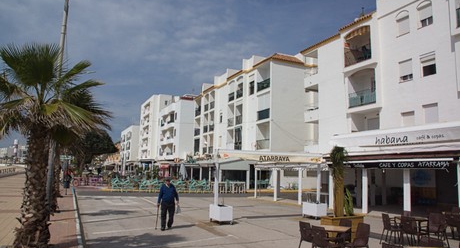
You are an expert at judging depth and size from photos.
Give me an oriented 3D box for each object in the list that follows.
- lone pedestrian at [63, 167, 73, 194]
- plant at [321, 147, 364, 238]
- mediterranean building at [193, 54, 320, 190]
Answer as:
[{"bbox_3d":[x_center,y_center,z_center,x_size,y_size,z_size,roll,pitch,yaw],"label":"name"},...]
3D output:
[{"bbox_3d":[-9.989,3.555,21.289,0.530,1.690,0.400,5,-9,-24],"label":"lone pedestrian"},{"bbox_3d":[3.288,2.025,10.224,1.294,2.700,0.600,6,-9,-27],"label":"plant"},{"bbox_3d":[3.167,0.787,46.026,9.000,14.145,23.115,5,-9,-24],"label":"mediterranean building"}]

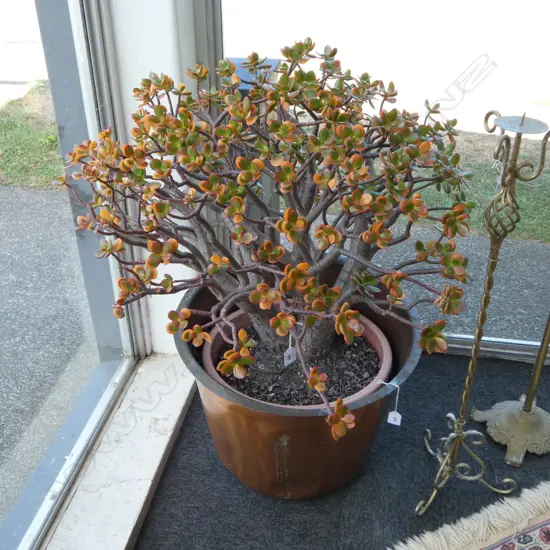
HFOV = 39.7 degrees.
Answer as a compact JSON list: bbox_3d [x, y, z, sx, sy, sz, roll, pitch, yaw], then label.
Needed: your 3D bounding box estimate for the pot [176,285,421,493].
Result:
[{"bbox_3d":[0.048,0.260,1.807,0.550,0.385,0.550,0,37,0],"label":"pot"}]

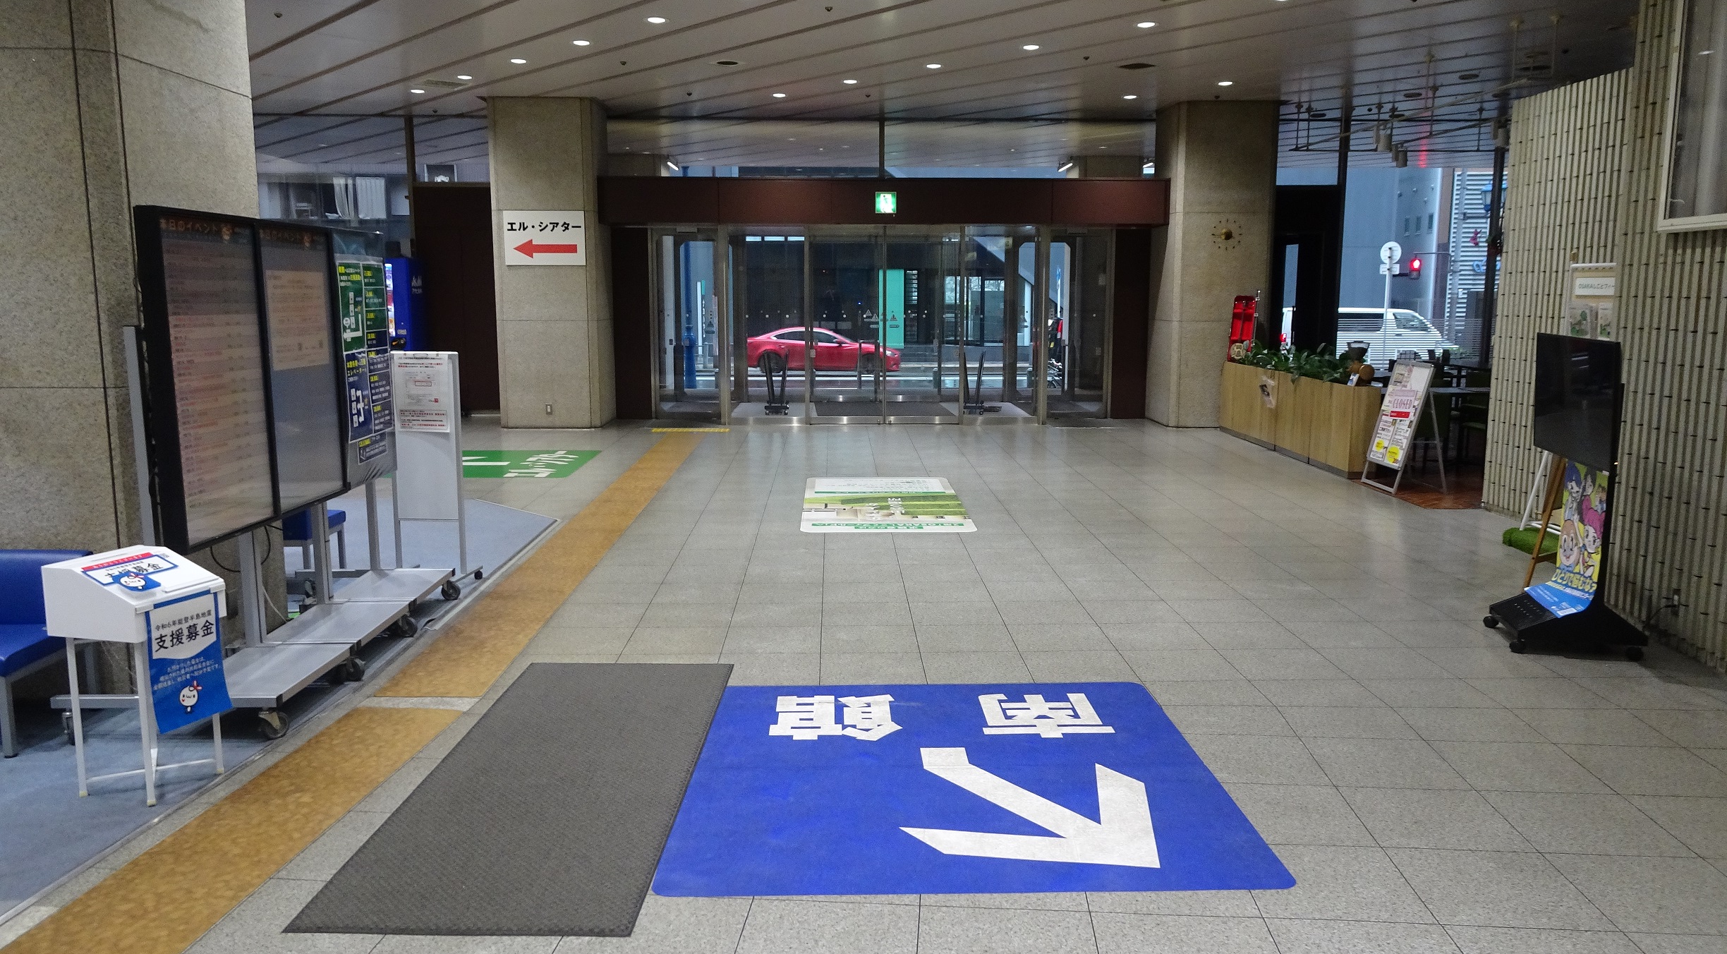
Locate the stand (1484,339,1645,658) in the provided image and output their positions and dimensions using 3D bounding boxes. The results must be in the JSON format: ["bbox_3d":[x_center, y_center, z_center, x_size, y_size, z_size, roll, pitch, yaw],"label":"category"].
[{"bbox_3d":[2.976,0.090,4.992,0.517,1.333,0.827,2,9,12],"label":"stand"}]

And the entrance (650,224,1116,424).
[{"bbox_3d":[0.217,-1.657,13.162,5.136,2.170,0.350,0,9,-1],"label":"entrance"}]

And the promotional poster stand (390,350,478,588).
[{"bbox_3d":[-2.214,-0.032,6.067,0.372,1.209,0.413,0,9,2],"label":"promotional poster stand"}]

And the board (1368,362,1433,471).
[{"bbox_3d":[4.088,-0.484,9.117,0.050,0.796,0.548,12,9,-4],"label":"board"}]

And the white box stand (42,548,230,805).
[{"bbox_3d":[-2.212,0.603,3.689,0.337,0.717,0.327,3,10,16],"label":"white box stand"}]

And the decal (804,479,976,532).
[{"bbox_3d":[0.142,0.176,8.565,1.129,0.006,2.106,0,9,-1],"label":"decal"}]

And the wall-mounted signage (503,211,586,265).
[{"bbox_3d":[-3.348,-2.504,12.534,0.847,0.548,0.020,0,9,0],"label":"wall-mounted signage"}]

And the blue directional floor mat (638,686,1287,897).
[{"bbox_3d":[0.290,0.938,3.875,1.695,0.008,1.621,0,9,-1],"label":"blue directional floor mat"}]

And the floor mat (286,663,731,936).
[{"bbox_3d":[-0.963,0.930,3.898,0.836,0.012,2.069,0,9,1],"label":"floor mat"}]

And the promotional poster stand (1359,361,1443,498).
[{"bbox_3d":[4.165,-0.408,9.134,0.444,0.982,0.568,0,9,-3],"label":"promotional poster stand"}]

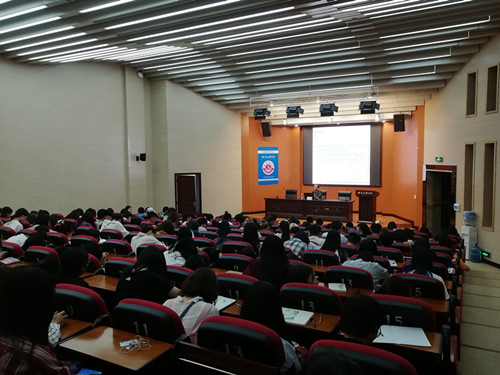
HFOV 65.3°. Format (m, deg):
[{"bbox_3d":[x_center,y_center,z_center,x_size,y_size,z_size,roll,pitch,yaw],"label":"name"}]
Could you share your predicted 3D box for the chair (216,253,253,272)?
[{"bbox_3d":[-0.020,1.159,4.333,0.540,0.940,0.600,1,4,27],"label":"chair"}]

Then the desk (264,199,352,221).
[{"bbox_3d":[2.342,0.841,15.557,3.522,0.748,0.720,2,5,29],"label":"desk"}]

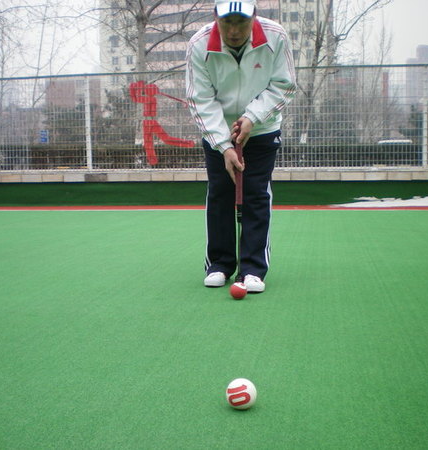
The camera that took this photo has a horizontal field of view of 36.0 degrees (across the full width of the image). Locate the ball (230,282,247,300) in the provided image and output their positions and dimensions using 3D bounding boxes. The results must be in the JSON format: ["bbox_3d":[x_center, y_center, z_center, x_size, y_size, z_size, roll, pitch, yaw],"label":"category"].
[{"bbox_3d":[0.109,0.292,2.930,0.075,0.075,0.075,0,5,0],"label":"ball"}]

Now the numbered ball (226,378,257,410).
[{"bbox_3d":[0.068,0.417,1.630,0.075,0.075,0.075,0,5,0],"label":"numbered ball"}]

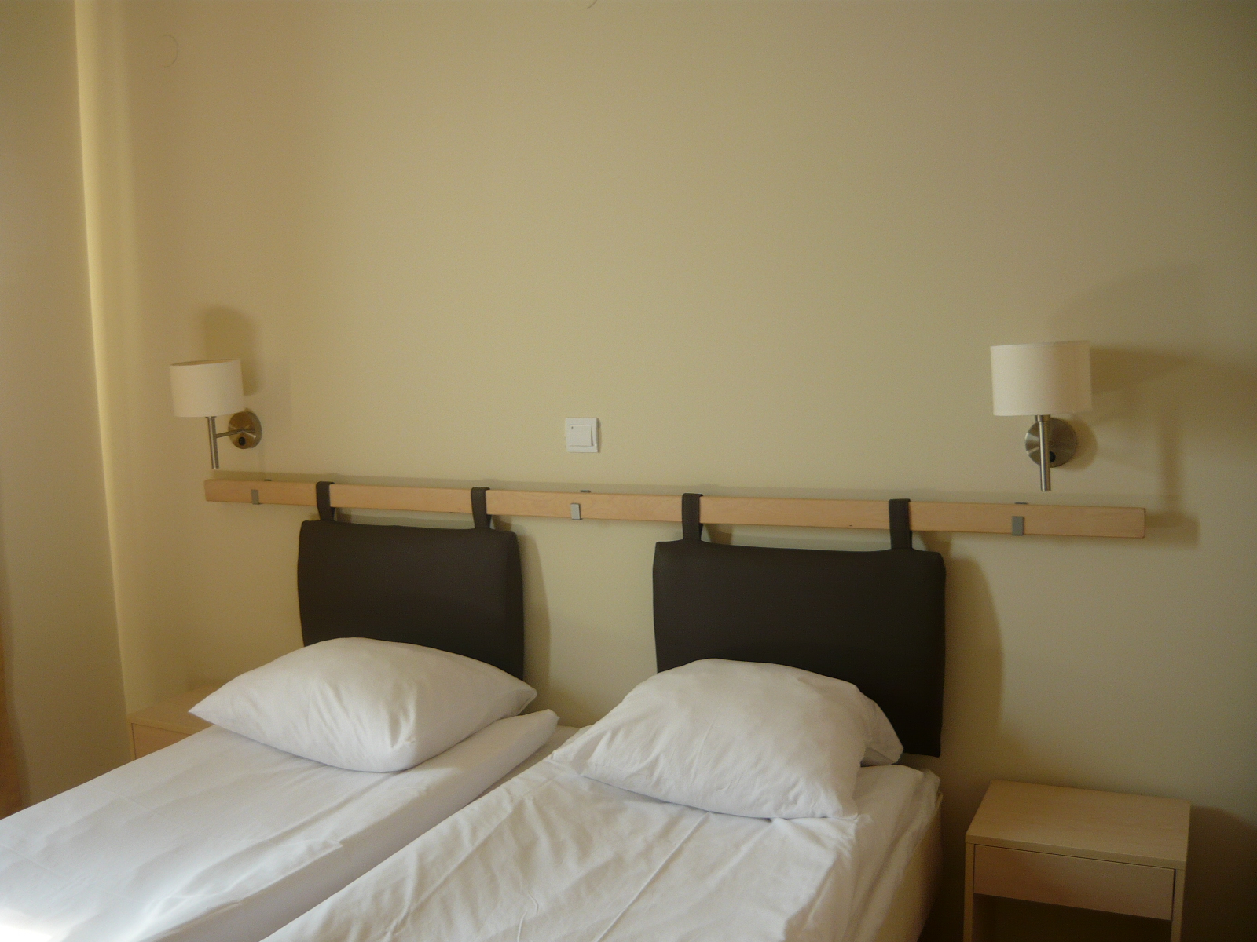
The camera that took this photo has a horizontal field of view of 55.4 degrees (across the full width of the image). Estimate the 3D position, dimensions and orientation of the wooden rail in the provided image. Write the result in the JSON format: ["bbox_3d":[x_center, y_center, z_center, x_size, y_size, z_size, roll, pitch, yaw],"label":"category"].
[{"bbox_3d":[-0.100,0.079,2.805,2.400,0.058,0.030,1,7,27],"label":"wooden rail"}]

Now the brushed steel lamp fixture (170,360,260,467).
[{"bbox_3d":[-1.114,-0.147,3.212,0.190,0.285,0.220,1,7,27],"label":"brushed steel lamp fixture"}]

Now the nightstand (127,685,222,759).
[{"bbox_3d":[-1.078,0.869,3.242,0.400,0.480,0.300,1,7,27],"label":"nightstand"}]

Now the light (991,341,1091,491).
[{"bbox_3d":[0.777,-0.100,2.255,0.190,0.282,0.220,1,7,27],"label":"light"}]

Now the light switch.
[{"bbox_3d":[-0.108,-0.083,2.820,0.082,0.082,0.012,1,7,27],"label":"light switch"}]

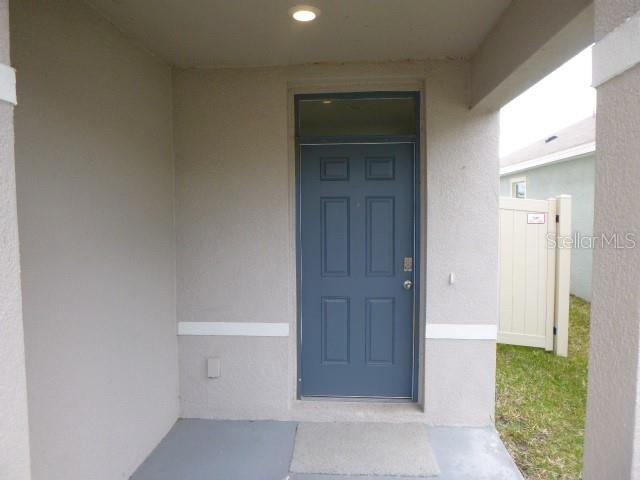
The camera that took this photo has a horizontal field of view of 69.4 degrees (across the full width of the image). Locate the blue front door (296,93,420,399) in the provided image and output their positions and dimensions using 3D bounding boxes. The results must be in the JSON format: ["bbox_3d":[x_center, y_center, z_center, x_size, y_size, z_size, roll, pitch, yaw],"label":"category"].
[{"bbox_3d":[0.298,0.076,3.687,0.970,2.430,0.100,0,3,4],"label":"blue front door"}]

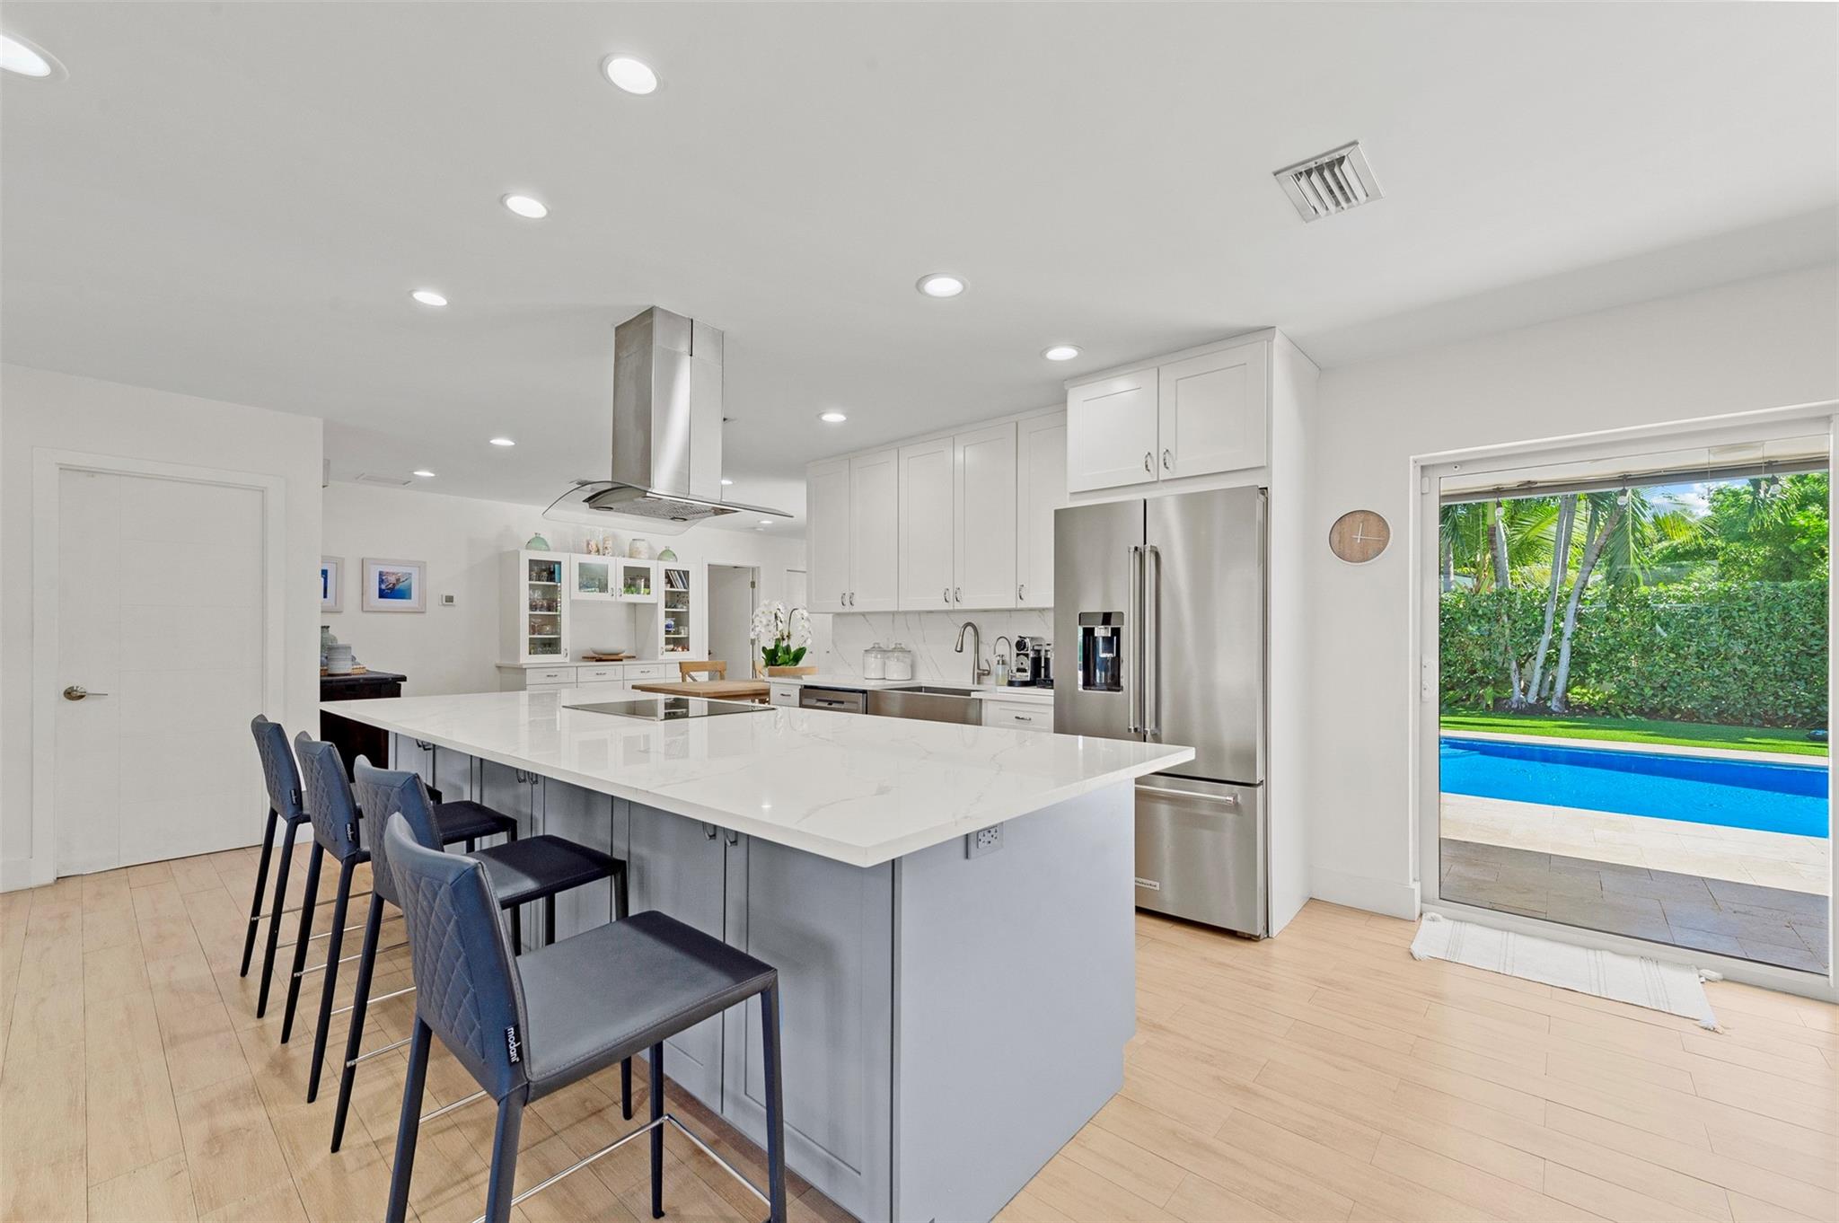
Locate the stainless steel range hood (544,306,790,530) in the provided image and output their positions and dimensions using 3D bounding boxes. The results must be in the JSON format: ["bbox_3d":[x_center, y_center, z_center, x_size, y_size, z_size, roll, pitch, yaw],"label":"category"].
[{"bbox_3d":[-1.021,-0.764,2.916,0.860,0.789,0.660,-1,-2,40],"label":"stainless steel range hood"}]

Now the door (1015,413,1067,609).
[{"bbox_3d":[0.714,-0.542,3.853,0.432,1.050,0.025,-1,-2,40],"label":"door"}]

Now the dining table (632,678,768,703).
[{"bbox_3d":[-1.300,0.992,6.181,0.960,0.750,1.920,-1,-2,41],"label":"dining table"}]

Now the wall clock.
[{"bbox_3d":[1.972,-0.336,3.208,0.237,0.237,0.040,-1,-2,40],"label":"wall clock"}]

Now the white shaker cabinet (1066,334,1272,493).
[{"bbox_3d":[1.265,-0.845,3.400,0.936,0.560,0.610,-1,-2,41],"label":"white shaker cabinet"}]

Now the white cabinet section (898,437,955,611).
[{"bbox_3d":[0.042,-0.533,4.463,0.433,1.049,0.025,-1,-2,40],"label":"white cabinet section"}]

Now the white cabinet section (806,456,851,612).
[{"bbox_3d":[-0.650,-0.526,5.075,0.464,1.076,0.030,-1,-2,41],"label":"white cabinet section"}]

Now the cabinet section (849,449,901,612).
[{"bbox_3d":[-0.303,-0.529,4.769,0.462,1.068,0.030,-1,-2,41],"label":"cabinet section"}]

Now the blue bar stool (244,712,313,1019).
[{"bbox_3d":[-2.102,0.841,2.620,0.435,0.942,0.525,-1,-2,40],"label":"blue bar stool"}]

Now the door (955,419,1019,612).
[{"bbox_3d":[0.378,-0.536,4.167,0.455,1.054,0.030,-1,-2,41],"label":"door"}]

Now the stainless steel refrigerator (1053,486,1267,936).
[{"bbox_3d":[1.183,0.410,3.291,0.899,1.778,0.732,-1,-2,41],"label":"stainless steel refrigerator"}]

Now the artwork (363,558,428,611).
[{"bbox_3d":[-4.686,-0.223,6.390,0.030,0.470,0.468,-1,-2,40],"label":"artwork"}]

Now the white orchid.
[{"bbox_3d":[-0.976,0.162,5.030,0.360,0.490,0.330,-1,-2,41],"label":"white orchid"}]

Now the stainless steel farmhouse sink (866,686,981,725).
[{"bbox_3d":[0.154,0.587,4.207,0.847,0.250,0.510,-1,-2,40],"label":"stainless steel farmhouse sink"}]

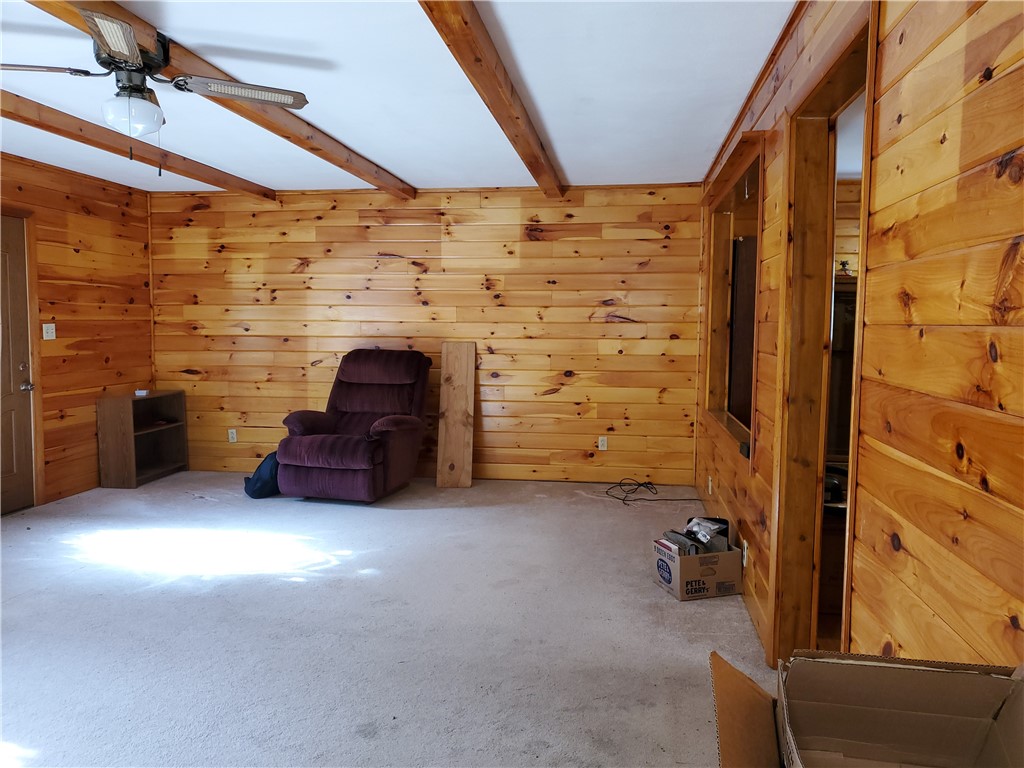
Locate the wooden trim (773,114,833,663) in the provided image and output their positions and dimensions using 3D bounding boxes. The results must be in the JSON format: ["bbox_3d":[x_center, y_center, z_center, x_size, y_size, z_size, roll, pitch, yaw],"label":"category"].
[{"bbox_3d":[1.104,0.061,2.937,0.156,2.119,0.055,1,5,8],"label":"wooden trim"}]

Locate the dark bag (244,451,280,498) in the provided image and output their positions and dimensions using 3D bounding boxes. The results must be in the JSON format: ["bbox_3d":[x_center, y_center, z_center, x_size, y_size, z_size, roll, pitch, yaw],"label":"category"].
[{"bbox_3d":[-1.890,0.685,5.987,0.302,0.332,0.362,2,5,21],"label":"dark bag"}]

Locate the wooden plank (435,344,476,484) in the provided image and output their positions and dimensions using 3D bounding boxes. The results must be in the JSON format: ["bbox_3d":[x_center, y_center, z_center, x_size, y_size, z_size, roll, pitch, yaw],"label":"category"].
[{"bbox_3d":[-0.453,0.249,6.348,0.283,1.214,0.026,0,-11,6],"label":"wooden plank"}]

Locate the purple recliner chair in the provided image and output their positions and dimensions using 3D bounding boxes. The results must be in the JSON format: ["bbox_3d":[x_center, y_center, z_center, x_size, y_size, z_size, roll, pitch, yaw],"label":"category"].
[{"bbox_3d":[-1.239,0.299,6.143,0.865,1.083,0.936,2,5,21],"label":"purple recliner chair"}]

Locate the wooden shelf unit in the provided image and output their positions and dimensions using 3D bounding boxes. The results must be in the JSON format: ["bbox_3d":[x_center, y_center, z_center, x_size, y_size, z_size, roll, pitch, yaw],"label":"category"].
[{"bbox_3d":[-3.078,0.449,6.453,0.307,0.710,0.719,1,5,8],"label":"wooden shelf unit"}]

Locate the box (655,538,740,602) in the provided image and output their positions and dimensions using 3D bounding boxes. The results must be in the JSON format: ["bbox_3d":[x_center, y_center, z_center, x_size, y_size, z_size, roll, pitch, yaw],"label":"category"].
[{"bbox_3d":[0.948,0.927,3.929,0.344,0.227,0.310,-1,5,-18],"label":"box"}]

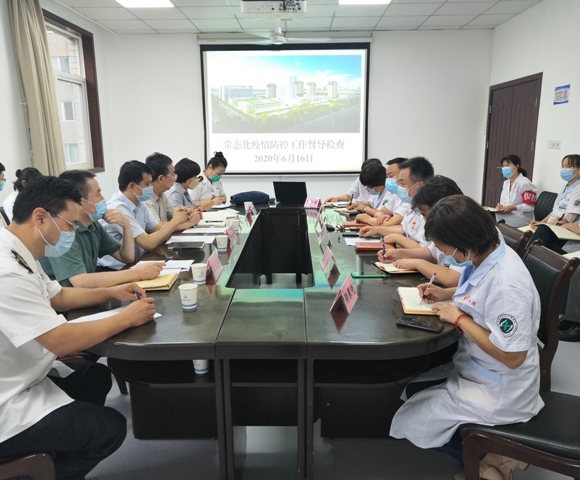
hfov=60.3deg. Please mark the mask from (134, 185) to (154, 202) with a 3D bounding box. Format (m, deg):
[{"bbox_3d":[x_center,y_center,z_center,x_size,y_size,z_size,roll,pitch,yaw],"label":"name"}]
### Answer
[{"bbox_3d":[-0.869,-0.279,2.980,0.110,0.105,0.135,13,13,7],"label":"mask"}]

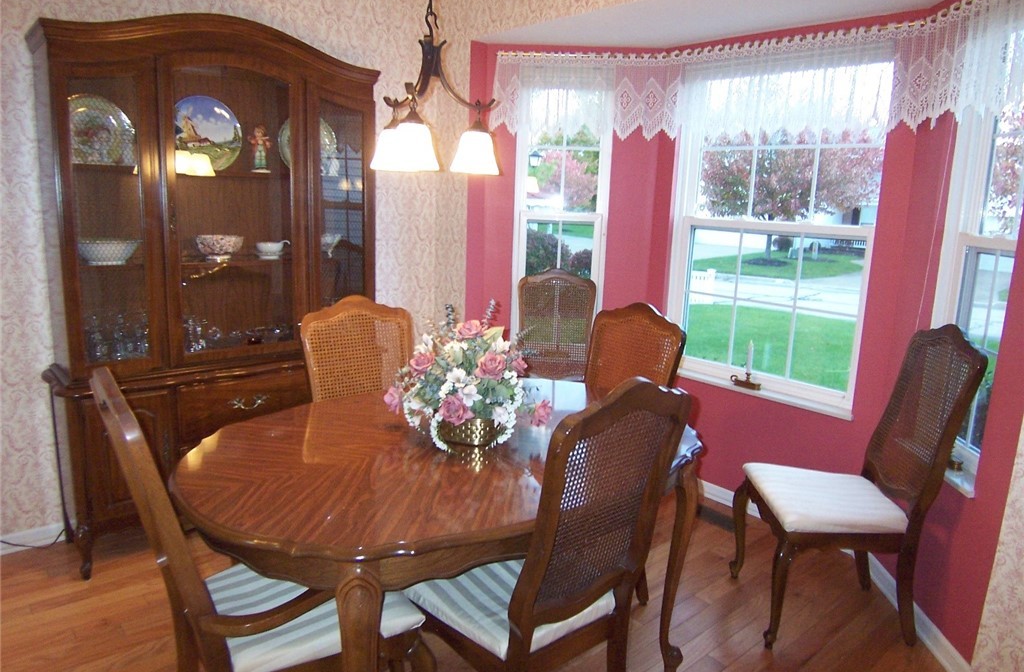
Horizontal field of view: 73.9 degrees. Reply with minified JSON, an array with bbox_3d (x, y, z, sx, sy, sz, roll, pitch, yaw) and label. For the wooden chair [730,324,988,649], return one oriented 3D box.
[{"bbox_3d":[1.168,0.481,2.350,0.610,1.090,0.500,3,11,2],"label":"wooden chair"}]

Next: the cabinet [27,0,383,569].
[{"bbox_3d":[-1.176,-0.194,2.808,1.340,2.060,0.440,-7,15,-42],"label":"cabinet"}]

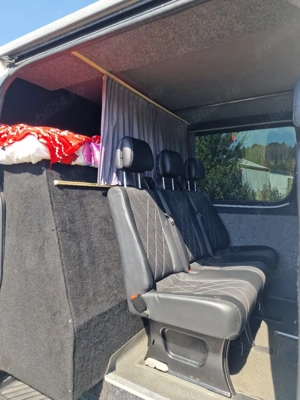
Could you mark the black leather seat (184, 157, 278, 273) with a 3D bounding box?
[{"bbox_3d":[0.651,0.198,2.133,0.712,1.094,0.440,2,1,31],"label":"black leather seat"}]

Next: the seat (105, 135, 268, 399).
[{"bbox_3d":[0.180,0.218,1.372,0.722,1.120,0.450,2,1,31],"label":"seat"}]

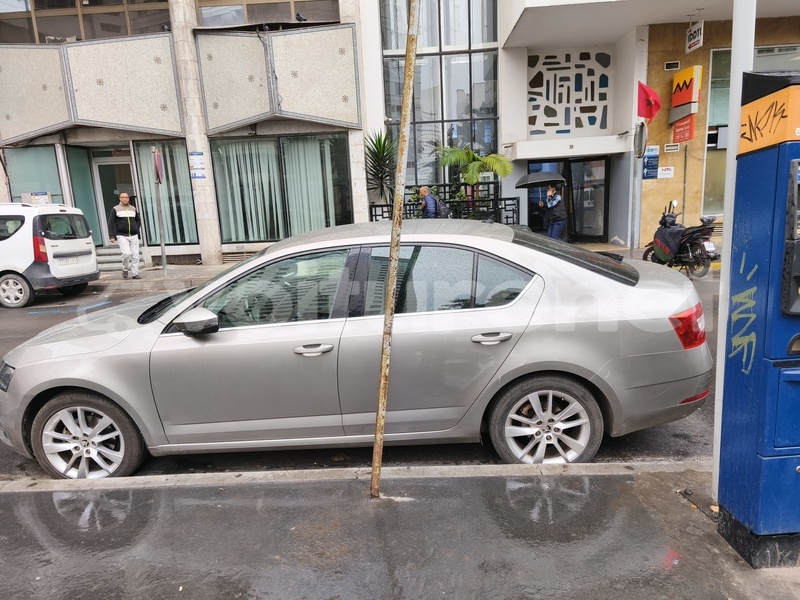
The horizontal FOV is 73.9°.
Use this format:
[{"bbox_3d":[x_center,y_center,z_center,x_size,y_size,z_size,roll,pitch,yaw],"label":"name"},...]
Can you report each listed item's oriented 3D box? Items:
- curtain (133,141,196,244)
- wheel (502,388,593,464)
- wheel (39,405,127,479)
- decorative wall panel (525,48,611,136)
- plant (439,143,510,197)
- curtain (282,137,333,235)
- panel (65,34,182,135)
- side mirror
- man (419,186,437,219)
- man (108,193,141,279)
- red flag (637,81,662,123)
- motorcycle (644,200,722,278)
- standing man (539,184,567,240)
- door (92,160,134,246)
[{"bbox_3d":[-5.454,-2.493,12.454,1.185,2.374,0.150,-3,12,1],"label":"curtain"},{"bbox_3d":[0.835,0.714,3.079,0.480,0.480,0.190,-2,12,2],"label":"wheel"},{"bbox_3d":[-1.846,0.825,3.187,0.480,0.480,0.190,-2,12,2],"label":"wheel"},{"bbox_3d":[3.906,-4.743,12.246,1.958,2.040,0.200,-2,12,3],"label":"decorative wall panel"},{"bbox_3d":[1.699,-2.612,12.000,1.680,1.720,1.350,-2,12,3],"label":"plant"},{"bbox_3d":[-2.136,-2.600,12.401,0.990,2.314,0.150,-3,12,1],"label":"curtain"},{"bbox_3d":[-5.939,-4.639,11.525,2.202,2.155,0.200,-6,12,-16],"label":"panel"},{"bbox_3d":[-1.115,0.119,2.897,0.220,0.160,0.230,-2,11,3],"label":"side mirror"},{"bbox_3d":[0.603,-1.522,11.074,0.450,1.660,0.500,-2,12,3],"label":"man"},{"bbox_3d":[-5.641,-1.313,10.927,0.580,1.752,0.400,-12,15,-37],"label":"man"},{"bbox_3d":[4.670,-3.708,9.928,0.480,0.780,0.220,-4,12,-5],"label":"red flag"},{"bbox_3d":[4.616,-0.996,8.765,0.650,1.200,1.800,-4,11,-6],"label":"motorcycle"},{"bbox_3d":[3.255,-1.633,11.301,0.500,1.640,0.550,-6,12,-15],"label":"standing man"},{"bbox_3d":[-6.745,-2.328,12.756,0.965,2.091,0.090,-3,12,1],"label":"door"}]

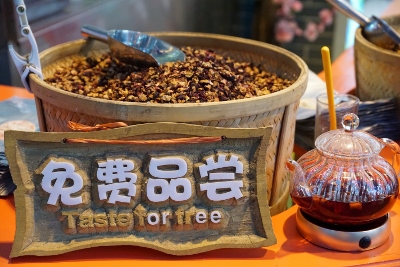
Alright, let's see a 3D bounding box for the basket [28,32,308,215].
[{"bbox_3d":[-0.046,-0.011,1.211,0.390,0.186,0.390,1,20,0],"label":"basket"}]

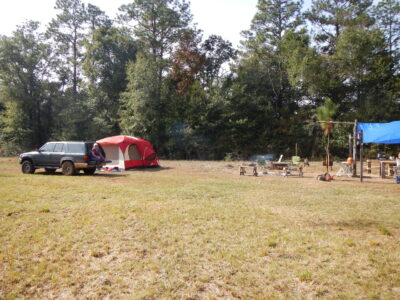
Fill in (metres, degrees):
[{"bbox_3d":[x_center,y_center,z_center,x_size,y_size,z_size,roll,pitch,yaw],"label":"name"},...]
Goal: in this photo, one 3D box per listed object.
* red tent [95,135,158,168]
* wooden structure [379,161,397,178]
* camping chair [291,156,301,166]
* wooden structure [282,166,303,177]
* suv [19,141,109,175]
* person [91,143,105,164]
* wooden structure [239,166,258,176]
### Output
[{"bbox_3d":[-4.967,0.108,22.036,2.800,2.100,3.300,1,1,30],"label":"red tent"},{"bbox_3d":[8.808,0.912,15.121,0.720,0.770,0.620,0,1,23],"label":"wooden structure"},{"bbox_3d":[6.691,0.773,22.520,0.600,0.750,0.600,0,1,20],"label":"camping chair"},{"bbox_3d":[4.490,1.067,15.625,0.900,0.440,0.340,0,1,3],"label":"wooden structure"},{"bbox_3d":[-7.050,0.410,16.962,4.700,1.700,1.740,0,1,18],"label":"suv"},{"bbox_3d":[-4.980,0.247,15.858,0.620,1.150,0.520,1,1,34],"label":"person"},{"bbox_3d":[2.423,1.047,16.124,0.840,0.460,0.330,0,1,-6],"label":"wooden structure"}]

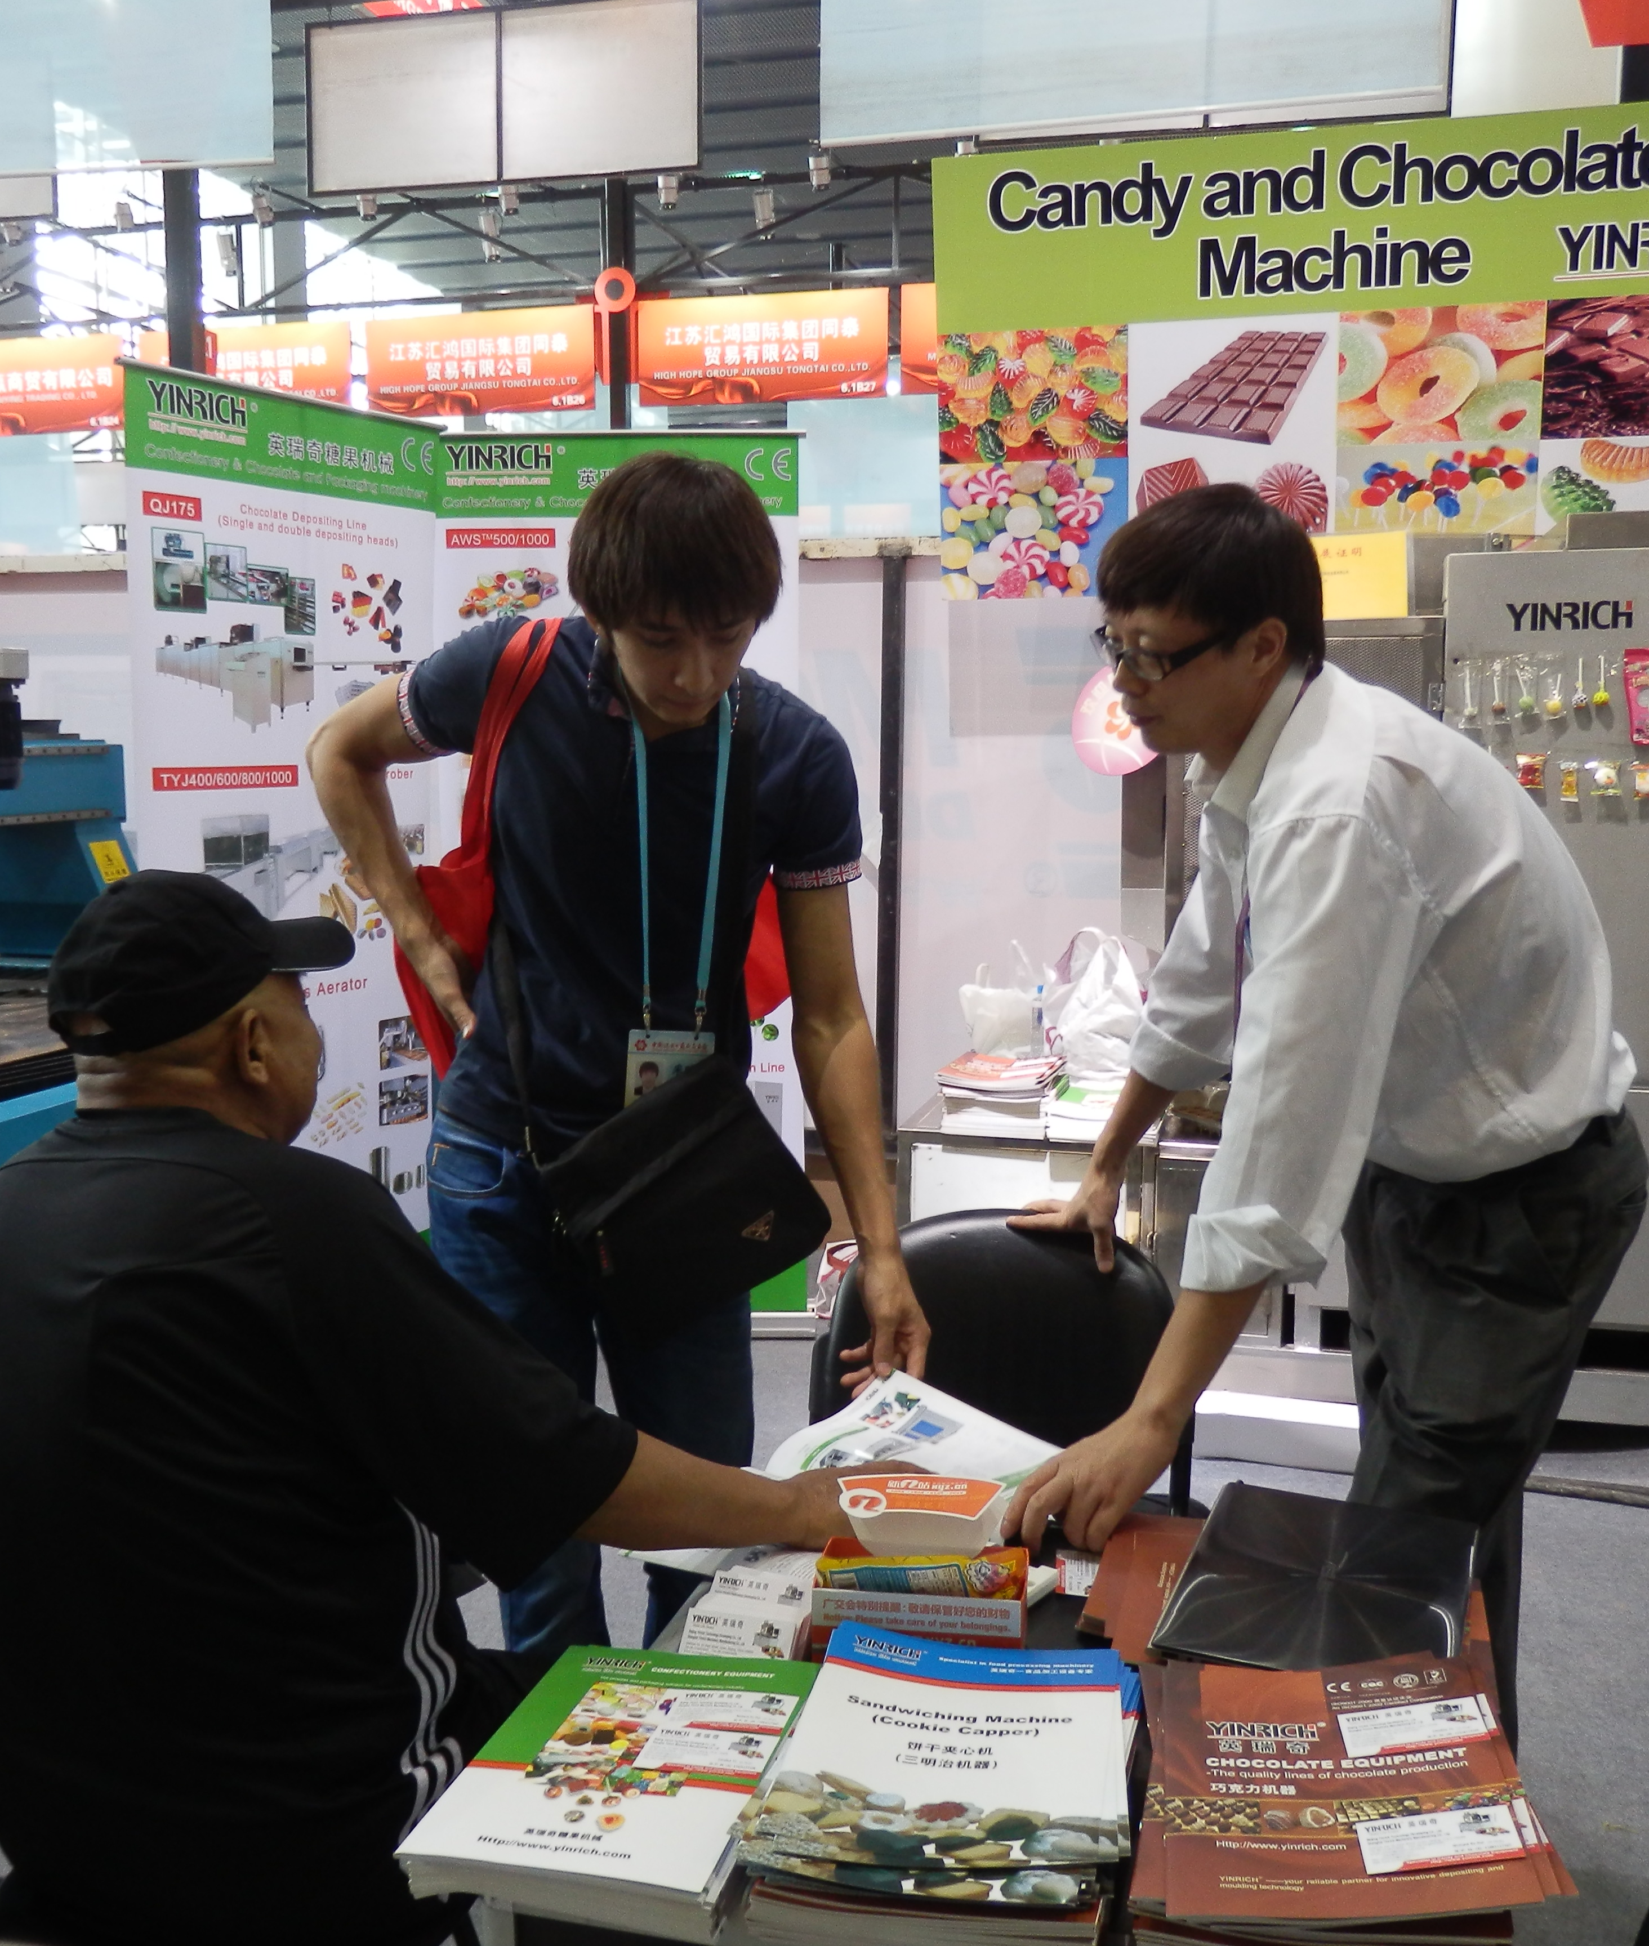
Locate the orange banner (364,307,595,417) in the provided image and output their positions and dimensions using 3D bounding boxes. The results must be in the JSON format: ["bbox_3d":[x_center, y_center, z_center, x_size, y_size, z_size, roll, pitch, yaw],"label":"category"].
[{"bbox_3d":[-2.276,-4.021,12.388,1.634,0.638,0.060,2,7,15],"label":"orange banner"}]

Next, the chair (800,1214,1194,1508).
[{"bbox_3d":[0.206,0.725,2.144,0.490,0.810,0.560,1,7,3],"label":"chair"}]

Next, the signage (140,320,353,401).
[{"bbox_3d":[-3.968,-4.086,12.848,1.634,0.638,0.060,2,7,15],"label":"signage"}]

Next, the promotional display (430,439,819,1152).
[{"bbox_3d":[-0.460,-0.157,4.213,0.830,2.050,0.120,1,7,2],"label":"promotional display"}]

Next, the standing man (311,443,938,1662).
[{"bbox_3d":[-0.222,0.309,1.983,0.630,1.670,0.500,-1,7,-8],"label":"standing man"}]

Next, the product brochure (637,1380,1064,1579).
[{"bbox_3d":[0.013,0.450,1.667,0.380,0.070,0.270,3,24,-1],"label":"product brochure"}]

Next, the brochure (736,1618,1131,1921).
[{"bbox_3d":[0.089,0.523,1.238,0.220,0.030,0.305,2,7,10],"label":"brochure"}]

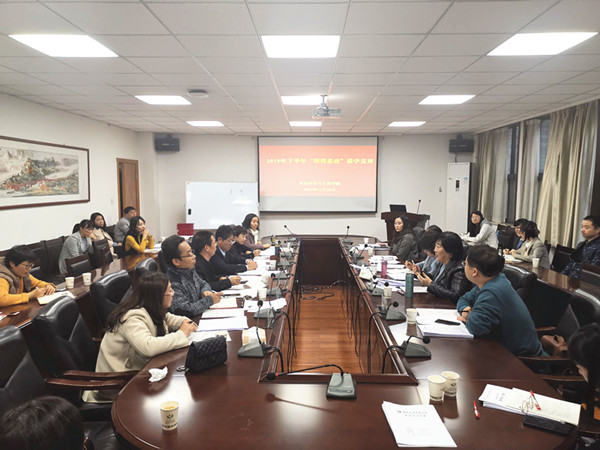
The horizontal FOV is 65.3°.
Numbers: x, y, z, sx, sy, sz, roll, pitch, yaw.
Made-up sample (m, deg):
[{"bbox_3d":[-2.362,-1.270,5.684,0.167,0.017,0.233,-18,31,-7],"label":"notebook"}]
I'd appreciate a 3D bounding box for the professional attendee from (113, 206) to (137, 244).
[{"bbox_3d":[-2.842,0.291,7.978,0.700,1.220,0.500,-1,5,-7],"label":"professional attendee"}]

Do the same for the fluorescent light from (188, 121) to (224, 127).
[{"bbox_3d":[-1.690,-1.845,8.459,0.600,0.060,0.600,0,5,1],"label":"fluorescent light"}]

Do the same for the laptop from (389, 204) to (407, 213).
[{"bbox_3d":[1.946,-0.291,9.273,0.330,0.220,0.260,2,5,19],"label":"laptop"}]

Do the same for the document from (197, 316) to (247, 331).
[{"bbox_3d":[-0.489,0.637,3.036,0.295,0.015,0.230,-1,5,-9],"label":"document"}]

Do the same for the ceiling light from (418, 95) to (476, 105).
[{"bbox_3d":[1.833,-1.557,5.856,0.590,0.050,0.600,0,5,1],"label":"ceiling light"}]

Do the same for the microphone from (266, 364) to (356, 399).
[{"bbox_3d":[0.045,0.663,2.016,0.380,0.105,0.150,0,5,1],"label":"microphone"}]

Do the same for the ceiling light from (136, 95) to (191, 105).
[{"bbox_3d":[-1.740,-1.609,6.007,0.590,0.050,0.590,0,5,1],"label":"ceiling light"}]

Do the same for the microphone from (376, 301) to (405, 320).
[{"bbox_3d":[0.642,0.577,3.202,0.180,0.115,0.125,0,5,1],"label":"microphone"}]

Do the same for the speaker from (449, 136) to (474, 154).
[{"bbox_3d":[3.312,-1.633,9.601,0.520,0.300,0.280,2,5,21],"label":"speaker"}]

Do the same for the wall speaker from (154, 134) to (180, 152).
[{"bbox_3d":[-2.705,-1.647,9.553,0.500,0.290,0.300,-1,5,-7],"label":"wall speaker"}]

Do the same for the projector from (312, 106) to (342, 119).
[{"bbox_3d":[0.328,-1.333,5.575,0.360,0.125,0.280,0,5,1],"label":"projector"}]

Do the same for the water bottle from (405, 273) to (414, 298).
[{"bbox_3d":[0.898,0.490,3.806,0.068,0.190,0.068,0,5,1],"label":"water bottle"}]

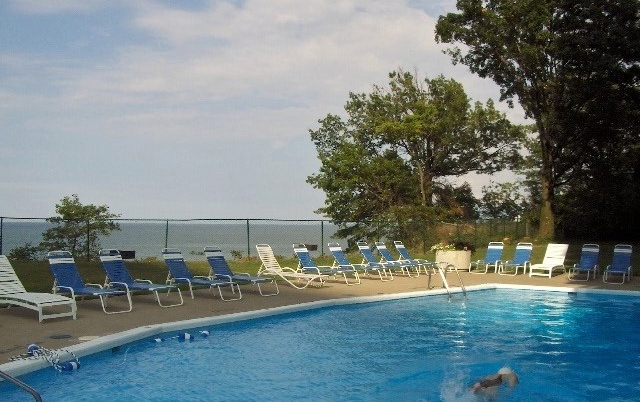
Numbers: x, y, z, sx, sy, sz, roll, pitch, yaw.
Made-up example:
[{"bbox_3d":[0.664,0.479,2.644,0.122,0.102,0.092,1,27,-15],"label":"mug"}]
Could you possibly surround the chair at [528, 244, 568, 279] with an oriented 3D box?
[{"bbox_3d":[7.525,1.950,21.195,0.670,1.010,2.050,-1,-3,34],"label":"chair"}]

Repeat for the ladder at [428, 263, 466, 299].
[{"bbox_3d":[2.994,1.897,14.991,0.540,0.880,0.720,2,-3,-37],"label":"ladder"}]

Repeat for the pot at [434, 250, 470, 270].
[{"bbox_3d":[4.880,2.149,23.488,1.240,0.730,1.150,0,-2,10],"label":"pot"}]

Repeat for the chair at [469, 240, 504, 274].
[{"bbox_3d":[5.842,1.973,22.529,0.645,1.030,2.060,-1,-3,33],"label":"chair"}]

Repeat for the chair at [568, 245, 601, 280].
[{"bbox_3d":[8.323,1.914,20.291,0.645,1.030,2.060,-1,-3,33],"label":"chair"}]

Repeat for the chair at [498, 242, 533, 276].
[{"bbox_3d":[6.728,1.965,22.088,0.645,1.030,2.060,-1,-3,33],"label":"chair"}]

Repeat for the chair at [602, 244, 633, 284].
[{"bbox_3d":[9.046,1.895,19.586,0.645,1.030,2.060,-1,-3,33],"label":"chair"}]

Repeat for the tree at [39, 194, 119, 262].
[{"bbox_3d":[-9.993,1.085,27.000,3.200,2.800,2.900,1,-2,-20],"label":"tree"}]

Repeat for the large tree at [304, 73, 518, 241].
[{"bbox_3d":[5.965,-2.627,40.000,12.800,11.000,11.500,0,-2,8],"label":"large tree"}]

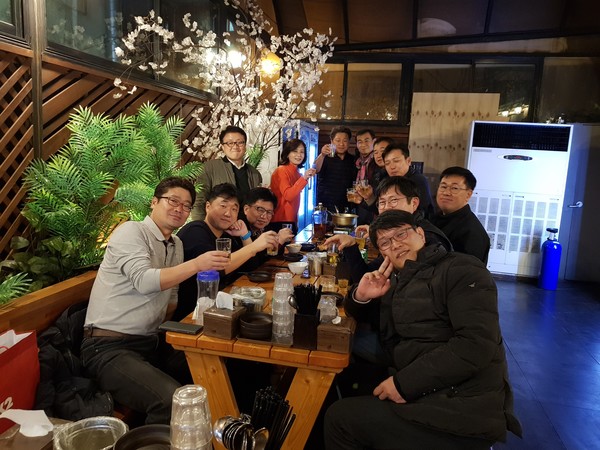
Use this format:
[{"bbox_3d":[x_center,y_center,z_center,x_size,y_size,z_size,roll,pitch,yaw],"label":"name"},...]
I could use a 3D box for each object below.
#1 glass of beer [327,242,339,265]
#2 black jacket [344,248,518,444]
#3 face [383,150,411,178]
[{"bbox_3d":[0.170,0.154,2.360,0.064,0.118,0.064,3,8,0],"label":"glass of beer"},{"bbox_3d":[0.476,0.404,1.620,0.480,0.640,0.570,-4,11,-36],"label":"black jacket"},{"bbox_3d":[0.653,-0.419,3.020,0.160,0.200,0.140,-5,11,40],"label":"face"}]

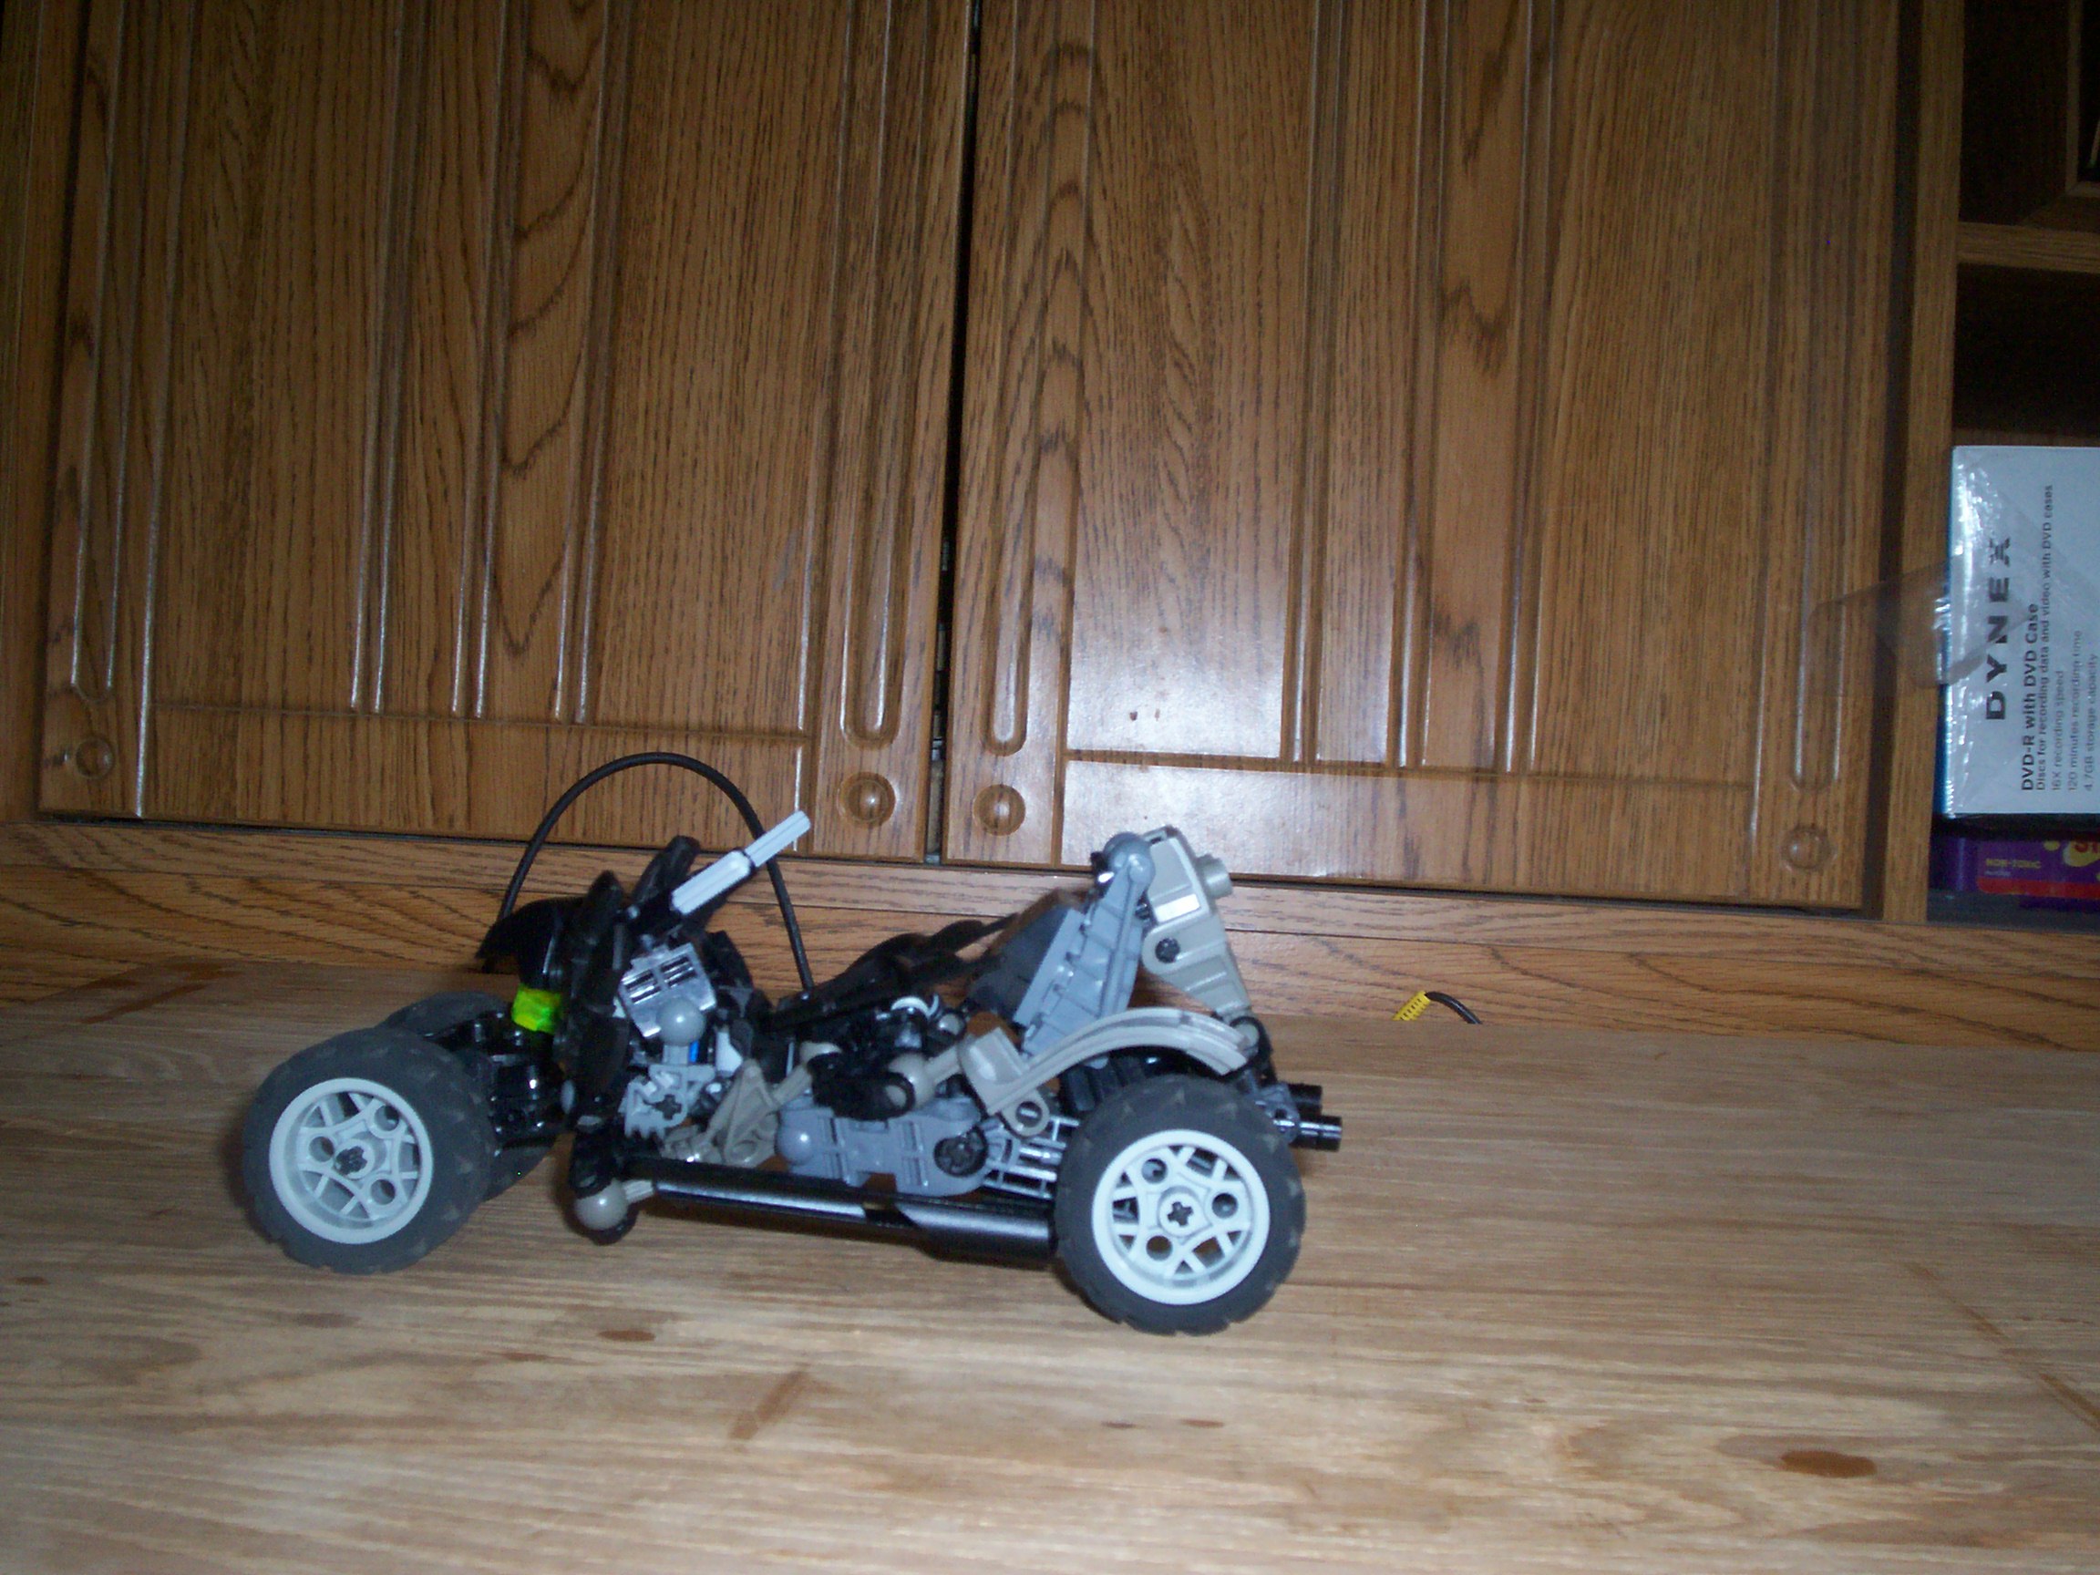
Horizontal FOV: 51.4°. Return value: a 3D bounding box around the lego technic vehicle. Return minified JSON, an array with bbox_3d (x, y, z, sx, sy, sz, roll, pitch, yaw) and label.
[{"bbox_3d":[-0.045,0.044,0.432,0.203,0.097,0.099,2,2,3],"label":"lego technic vehicle"}]

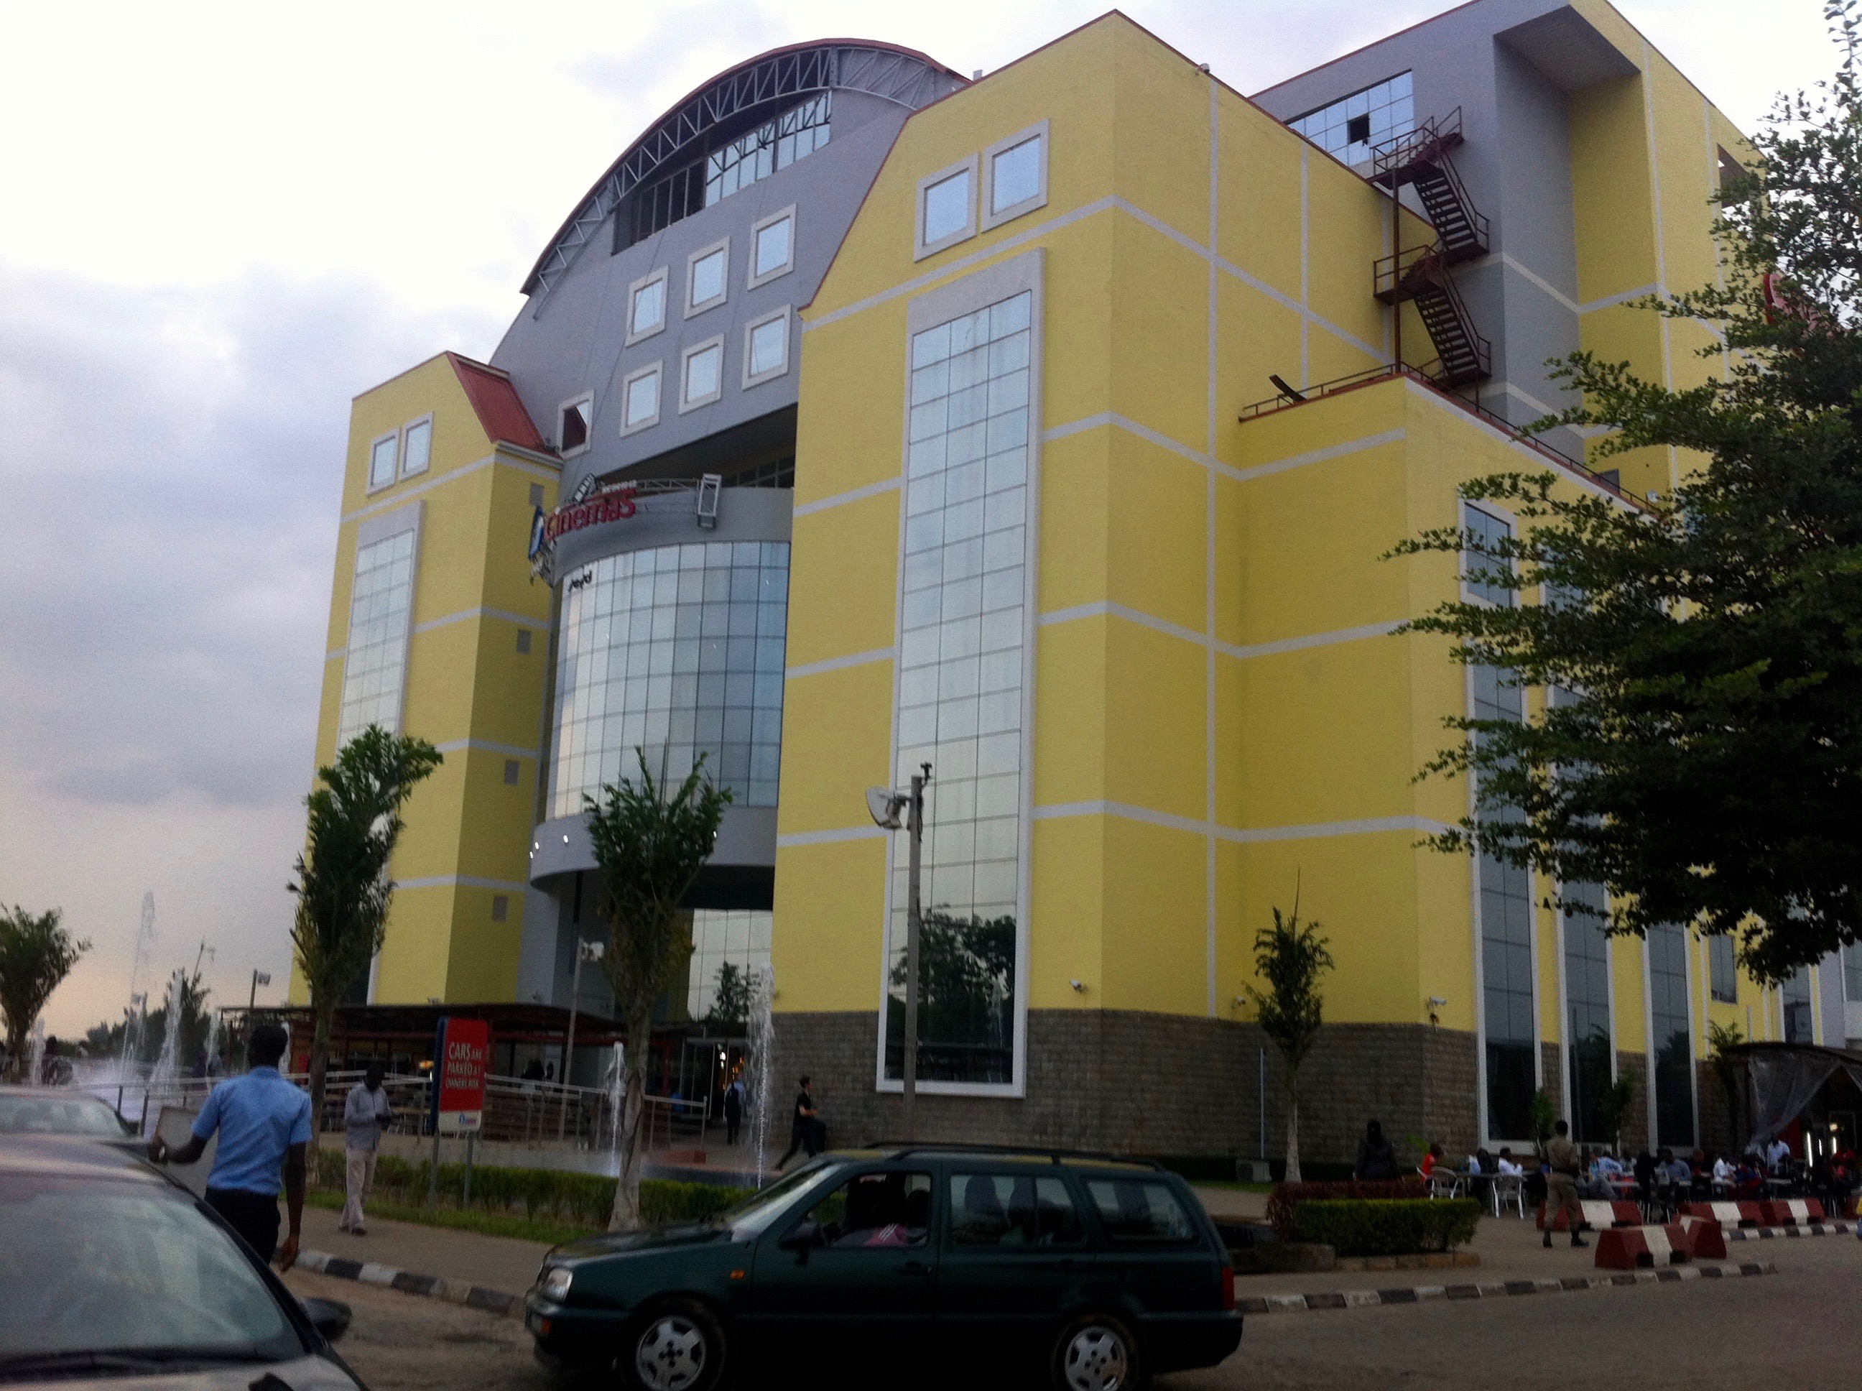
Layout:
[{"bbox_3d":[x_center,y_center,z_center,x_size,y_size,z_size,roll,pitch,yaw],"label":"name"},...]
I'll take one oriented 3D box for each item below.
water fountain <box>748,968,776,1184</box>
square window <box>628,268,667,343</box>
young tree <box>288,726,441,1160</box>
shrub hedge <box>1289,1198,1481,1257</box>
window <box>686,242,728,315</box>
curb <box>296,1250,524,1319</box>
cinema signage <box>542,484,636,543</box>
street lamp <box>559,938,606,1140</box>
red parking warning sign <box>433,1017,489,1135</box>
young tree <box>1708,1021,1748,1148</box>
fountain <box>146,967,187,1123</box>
[{"bbox_3d":[-2.537,5.701,28.174,0.420,3.293,0.420,2,-12,0],"label":"water fountain"},{"bbox_3d":[-9.732,-13.361,64.661,2.163,2.235,0.200,-11,-18,44],"label":"square window"},{"bbox_3d":[-8.550,3.754,27.838,2.100,6.793,2.000,6,-13,-17],"label":"young tree"},{"bbox_3d":[5.107,6.005,21.352,2.600,0.640,0.800,13,-17,-41],"label":"shrub hedge"},{"bbox_3d":[-7.407,-13.822,62.402,2.163,2.235,0.200,-11,-18,44],"label":"window"},{"bbox_3d":[-4.507,4.982,16.089,0.180,0.130,4.189,13,-17,-40],"label":"curb"},{"bbox_3d":[-10.316,-5.459,56.767,4.120,0.978,0.400,-9,-17,40],"label":"cinema signage"},{"bbox_3d":[-7.804,7.700,41.764,0.700,4.607,0.400,0,-13,10],"label":"street lamp"},{"bbox_3d":[-6.160,4.986,24.642,0.150,1.502,0.750,-5,-15,28],"label":"red parking warning sign"},{"bbox_3d":[19.946,10.247,47.053,1.000,4.165,1.000,2,-12,0],"label":"young tree"},{"bbox_3d":[-15.808,7.290,38.850,0.800,3.282,0.800,6,-13,-19],"label":"fountain"}]

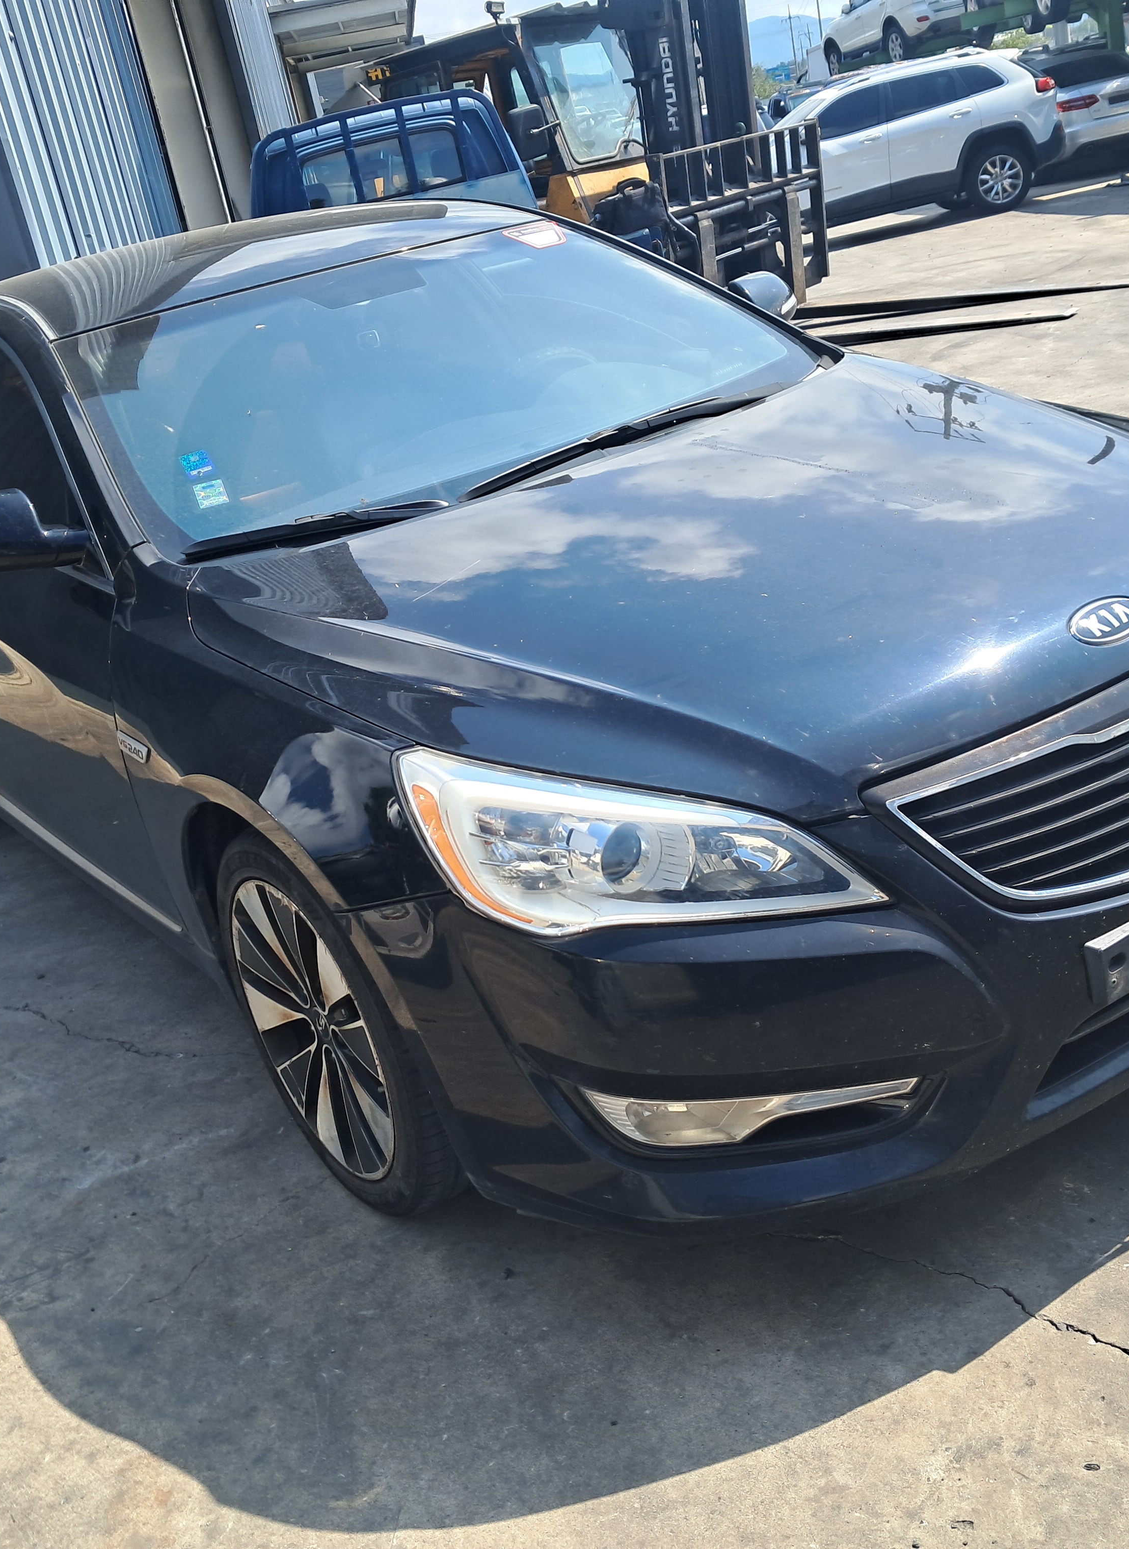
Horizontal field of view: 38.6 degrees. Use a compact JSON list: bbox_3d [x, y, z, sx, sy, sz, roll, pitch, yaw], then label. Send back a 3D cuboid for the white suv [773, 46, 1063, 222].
[{"bbox_3d":[3.078,-6.722,17.657,4.620,1.690,1.860,-15,21,-9],"label":"white suv"}]

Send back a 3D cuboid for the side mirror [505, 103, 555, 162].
[{"bbox_3d":[-0.237,-4.380,11.000,0.250,0.340,0.100,-22,22,-24],"label":"side mirror"}]

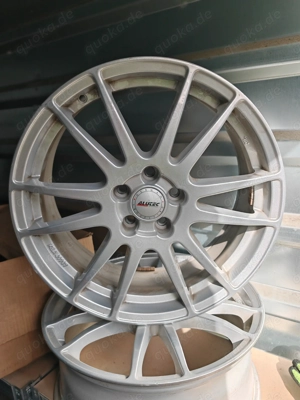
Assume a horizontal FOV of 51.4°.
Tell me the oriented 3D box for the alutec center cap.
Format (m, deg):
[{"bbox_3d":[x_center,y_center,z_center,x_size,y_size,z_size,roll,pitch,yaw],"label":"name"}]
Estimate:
[{"bbox_3d":[-0.002,0.007,0.577,0.064,0.064,0.015,-3,15,-1],"label":"alutec center cap"}]

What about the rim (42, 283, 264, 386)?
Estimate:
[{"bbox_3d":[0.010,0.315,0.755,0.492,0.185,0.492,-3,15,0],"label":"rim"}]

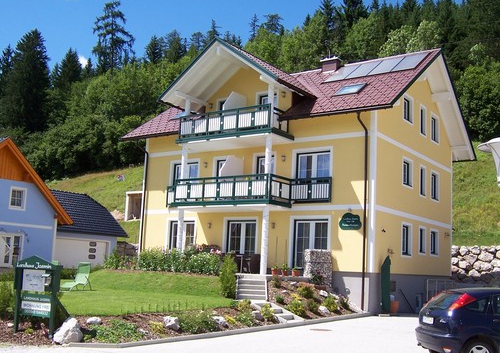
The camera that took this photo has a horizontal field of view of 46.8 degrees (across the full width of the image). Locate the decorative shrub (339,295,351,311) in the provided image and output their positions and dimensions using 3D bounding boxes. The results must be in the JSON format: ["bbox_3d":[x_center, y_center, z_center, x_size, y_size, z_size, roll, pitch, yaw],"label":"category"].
[{"bbox_3d":[3.263,4.368,19.950,0.373,0.492,0.373,-3,-10,36],"label":"decorative shrub"}]

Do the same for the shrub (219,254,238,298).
[{"bbox_3d":[-0.791,3.676,21.400,0.643,1.567,0.643,3,-8,0],"label":"shrub"}]

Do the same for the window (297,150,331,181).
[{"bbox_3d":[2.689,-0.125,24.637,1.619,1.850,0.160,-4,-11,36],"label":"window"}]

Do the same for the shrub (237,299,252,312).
[{"bbox_3d":[-0.162,3.801,17.000,0.430,0.360,0.420,3,-9,0],"label":"shrub"}]

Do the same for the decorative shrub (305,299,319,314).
[{"bbox_3d":[1.912,4.042,17.964,0.435,0.418,0.410,2,-9,6],"label":"decorative shrub"}]

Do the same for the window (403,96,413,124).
[{"bbox_3d":[7.175,-2.981,26.418,0.160,1.052,1.067,-4,-11,36],"label":"window"}]

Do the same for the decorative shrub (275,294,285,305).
[{"bbox_3d":[0.930,3.878,18.219,0.315,0.363,0.298,2,-9,3],"label":"decorative shrub"}]

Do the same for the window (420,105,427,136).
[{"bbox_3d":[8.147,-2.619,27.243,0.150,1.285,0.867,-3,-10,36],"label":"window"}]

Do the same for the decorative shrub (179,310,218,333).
[{"bbox_3d":[-1.154,3.249,12.946,0.896,0.516,0.615,3,-9,-4],"label":"decorative shrub"}]

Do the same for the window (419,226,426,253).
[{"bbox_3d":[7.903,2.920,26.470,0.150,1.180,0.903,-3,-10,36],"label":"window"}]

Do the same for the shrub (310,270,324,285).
[{"bbox_3d":[2.477,3.715,21.200,0.462,0.541,0.462,-3,-10,36],"label":"shrub"}]

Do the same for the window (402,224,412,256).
[{"bbox_3d":[6.757,2.744,24.914,0.150,1.377,1.238,-3,-10,36],"label":"window"}]

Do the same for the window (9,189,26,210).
[{"bbox_3d":[-14.524,1.362,36.041,0.160,1.299,1.057,-4,-11,36],"label":"window"}]

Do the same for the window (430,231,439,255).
[{"bbox_3d":[8.828,3.189,27.716,0.150,1.216,1.204,-3,-10,36],"label":"window"}]

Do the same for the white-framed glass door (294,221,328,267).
[{"bbox_3d":[2.531,2.853,24.192,1.641,2.050,0.160,-4,-11,36],"label":"white-framed glass door"}]

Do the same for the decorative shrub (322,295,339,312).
[{"bbox_3d":[2.654,4.187,19.048,0.527,0.506,0.496,1,-9,8],"label":"decorative shrub"}]

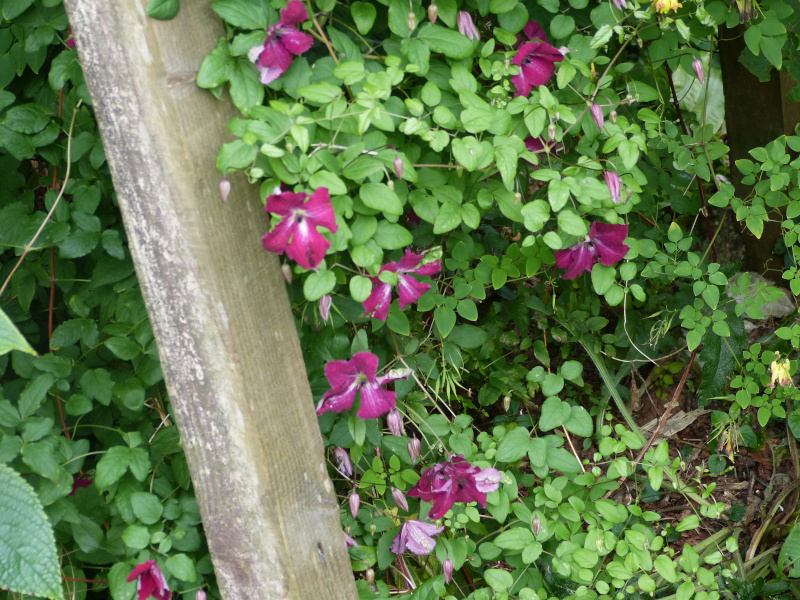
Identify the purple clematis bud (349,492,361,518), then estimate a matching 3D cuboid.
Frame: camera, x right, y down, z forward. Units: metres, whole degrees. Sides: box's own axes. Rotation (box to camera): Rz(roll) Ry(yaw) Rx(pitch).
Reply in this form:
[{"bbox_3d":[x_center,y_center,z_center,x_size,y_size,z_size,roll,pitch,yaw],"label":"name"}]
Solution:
[{"bbox_3d":[-0.044,0.198,2.200,0.010,0.025,0.010,-1,20,0],"label":"purple clematis bud"}]

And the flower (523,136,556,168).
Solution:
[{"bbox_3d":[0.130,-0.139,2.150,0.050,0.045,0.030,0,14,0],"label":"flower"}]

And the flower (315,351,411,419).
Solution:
[{"bbox_3d":[-0.034,0.078,2.100,0.086,0.062,0.035,1,9,3],"label":"flower"}]

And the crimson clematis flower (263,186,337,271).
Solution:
[{"bbox_3d":[-0.091,-0.066,2.100,0.071,0.077,0.032,0,3,0],"label":"crimson clematis flower"}]

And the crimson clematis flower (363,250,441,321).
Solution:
[{"bbox_3d":[0.001,-0.013,2.100,0.072,0.064,0.030,-1,9,-3],"label":"crimson clematis flower"}]

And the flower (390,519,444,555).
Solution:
[{"bbox_3d":[0.016,0.220,2.130,0.050,0.035,0.045,-10,-6,-1],"label":"flower"}]

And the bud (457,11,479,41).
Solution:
[{"bbox_3d":[0.062,-0.249,2.080,0.017,0.029,0.017,-26,15,9],"label":"bud"}]

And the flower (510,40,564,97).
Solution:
[{"bbox_3d":[0.134,-0.227,2.230,0.057,0.062,0.038,-6,19,-16],"label":"flower"}]

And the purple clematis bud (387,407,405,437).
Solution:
[{"bbox_3d":[-0.004,0.118,2.220,0.015,0.028,0.015,-6,20,2],"label":"purple clematis bud"}]

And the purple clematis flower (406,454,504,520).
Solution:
[{"bbox_3d":[0.051,0.174,2.130,0.086,0.058,0.040,-2,14,-5],"label":"purple clematis flower"}]

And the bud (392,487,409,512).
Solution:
[{"bbox_3d":[0.001,0.185,2.120,0.012,0.027,0.012,-30,15,10],"label":"bud"}]

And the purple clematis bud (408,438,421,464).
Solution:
[{"bbox_3d":[0.013,0.140,2.120,0.012,0.024,0.012,0,20,0],"label":"purple clematis bud"}]

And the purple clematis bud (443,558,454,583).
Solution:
[{"bbox_3d":[0.048,0.265,2.240,0.011,0.025,0.011,0,20,0],"label":"purple clematis bud"}]

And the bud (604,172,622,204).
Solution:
[{"bbox_3d":[0.209,-0.110,2.240,0.013,0.032,0.013,-11,20,4],"label":"bud"}]

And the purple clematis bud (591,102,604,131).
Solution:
[{"bbox_3d":[0.193,-0.180,2.240,0.011,0.029,0.011,-11,20,4],"label":"purple clematis bud"}]

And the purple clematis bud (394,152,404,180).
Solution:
[{"bbox_3d":[-0.001,-0.125,2.160,0.009,0.024,0.009,-4,20,2],"label":"purple clematis bud"}]

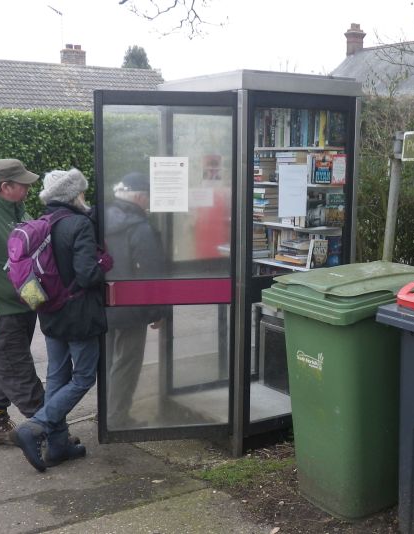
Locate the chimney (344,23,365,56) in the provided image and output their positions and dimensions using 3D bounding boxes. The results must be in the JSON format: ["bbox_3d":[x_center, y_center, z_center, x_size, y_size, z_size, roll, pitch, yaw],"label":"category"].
[{"bbox_3d":[6.459,-9.962,30.881,0.640,1.450,0.660,-6,11,-38],"label":"chimney"}]

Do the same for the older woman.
[{"bbox_3d":[-0.801,0.288,3.933,0.530,1.650,0.460,-4,9,-27],"label":"older woman"}]

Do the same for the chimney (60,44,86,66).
[{"bbox_3d":[-4.803,-7.609,25.371,0.820,0.800,0.470,-5,10,-31],"label":"chimney"}]

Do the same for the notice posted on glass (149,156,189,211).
[{"bbox_3d":[-0.202,-0.444,3.805,0.208,0.296,0.004,-1,8,-8],"label":"notice posted on glass"}]

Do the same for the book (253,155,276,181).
[{"bbox_3d":[0.372,-0.641,4.697,0.140,0.180,0.200,-4,9,-29],"label":"book"}]

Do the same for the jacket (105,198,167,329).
[{"bbox_3d":[-0.473,-0.022,4.363,0.340,0.770,0.480,-5,10,-32],"label":"jacket"}]

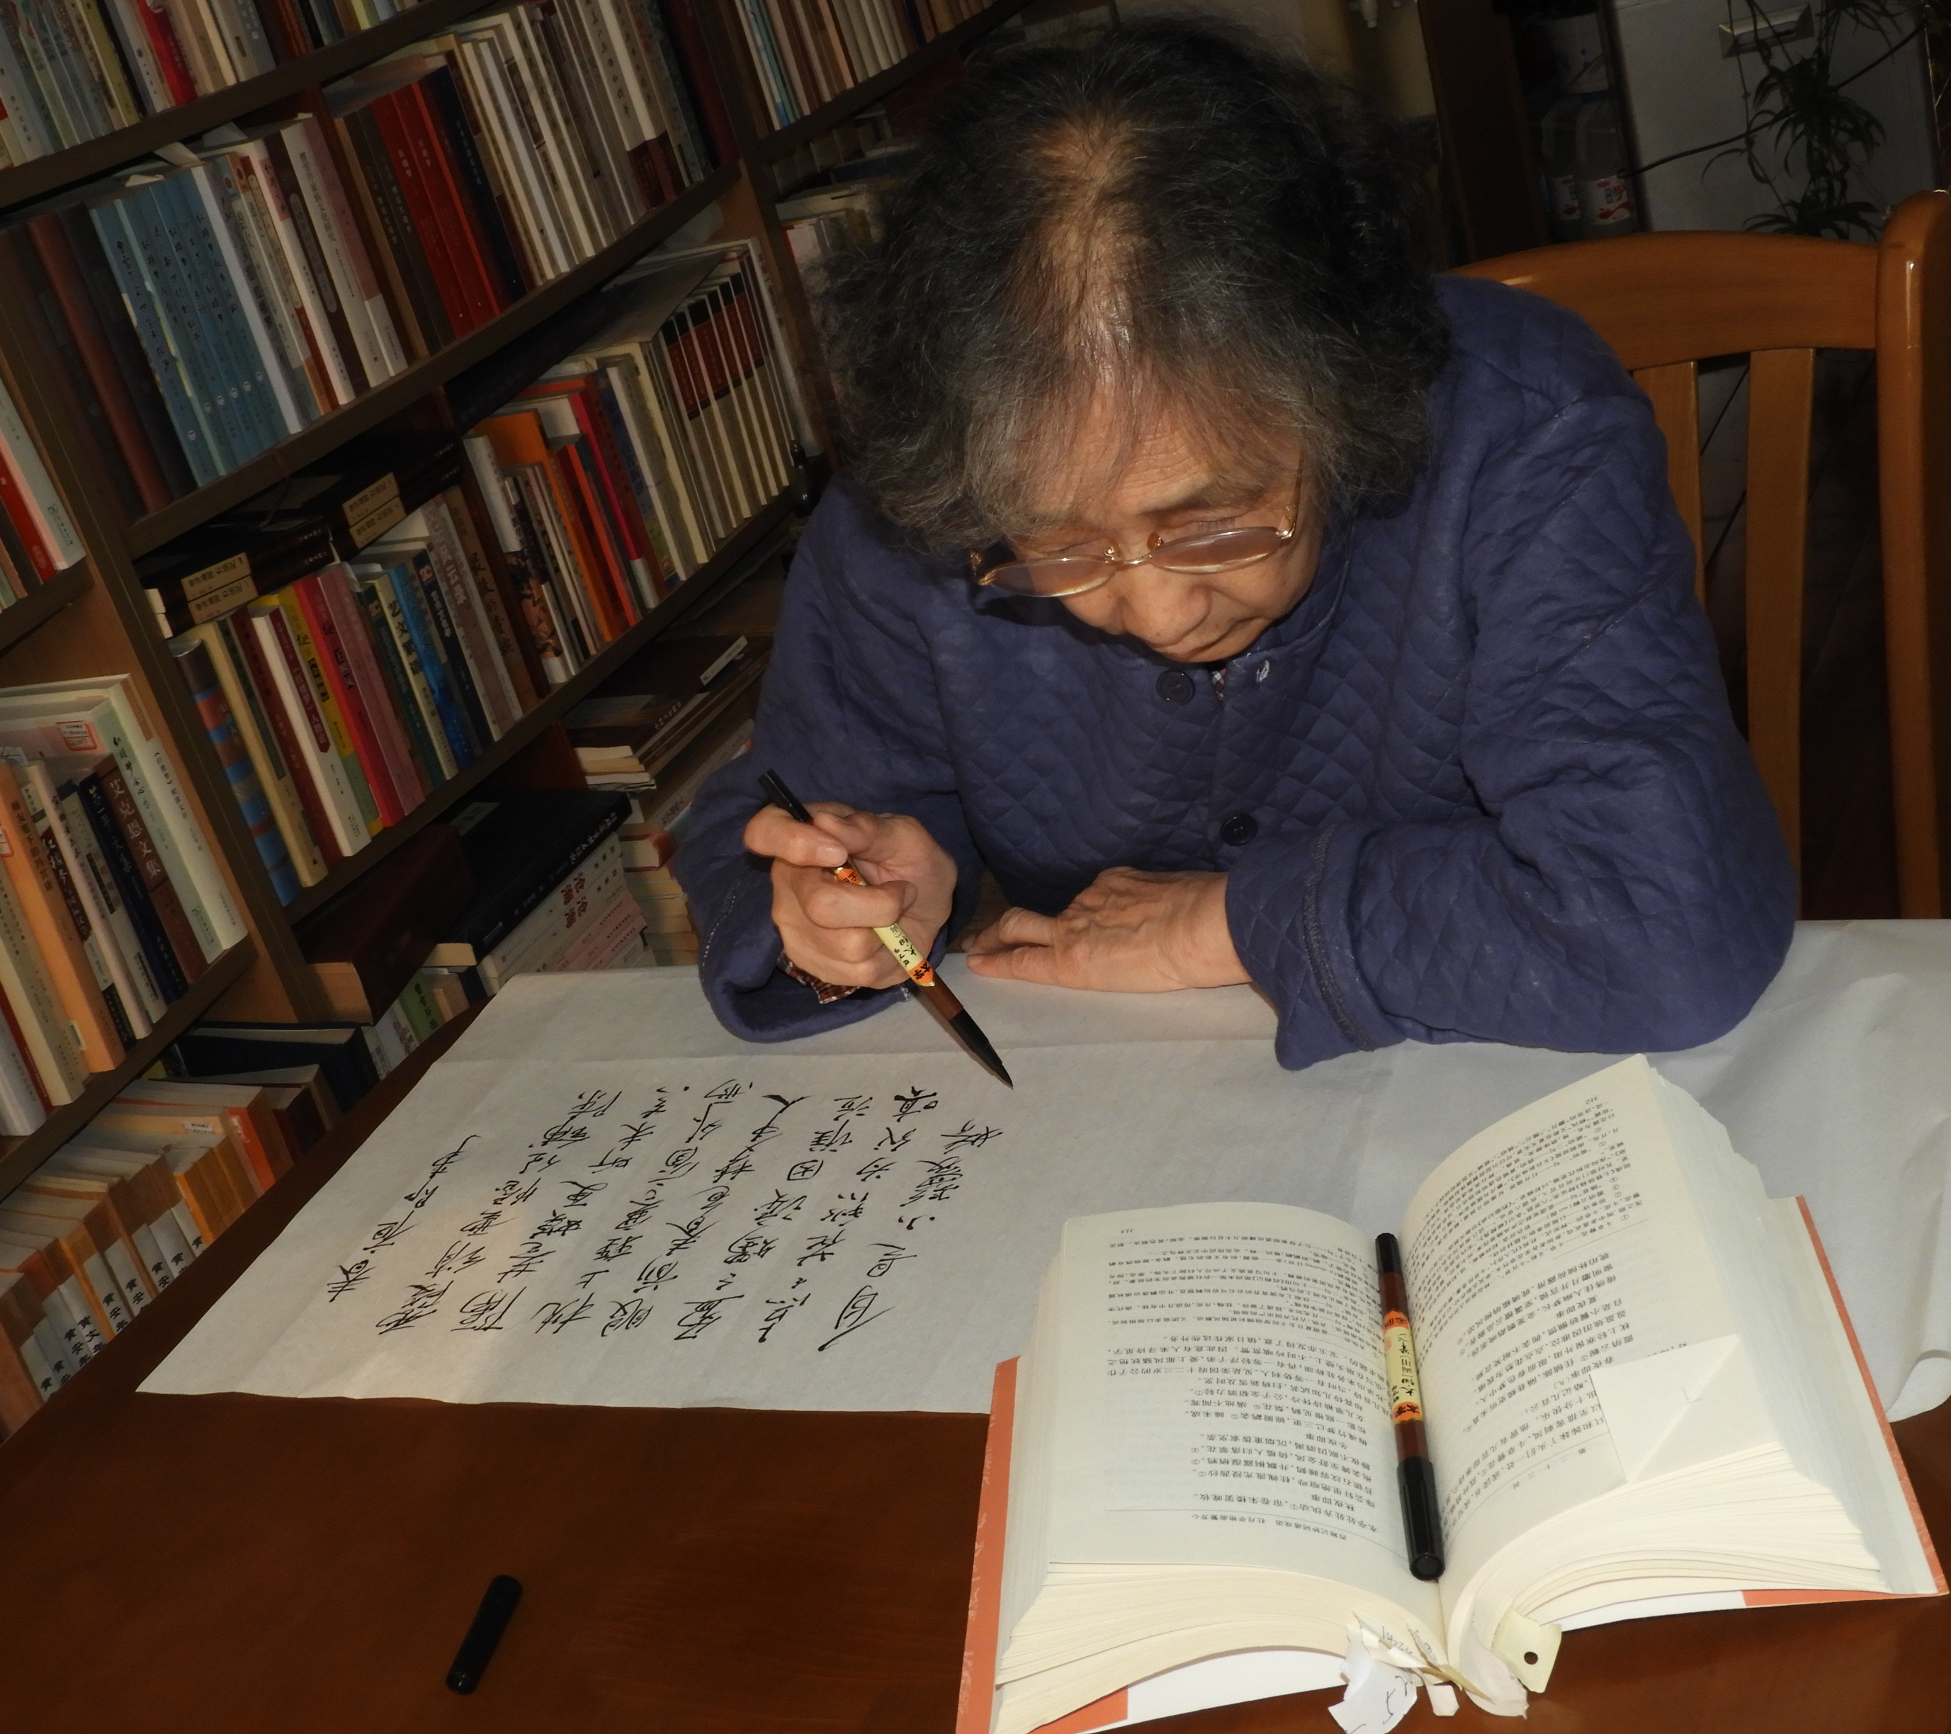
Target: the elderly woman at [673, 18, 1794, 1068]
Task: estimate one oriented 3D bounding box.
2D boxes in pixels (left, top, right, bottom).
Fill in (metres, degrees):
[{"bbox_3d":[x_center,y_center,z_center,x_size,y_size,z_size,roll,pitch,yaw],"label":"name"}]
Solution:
[{"bbox_3d":[0.176,0.191,1.318,0.560,1.150,0.580,-7,26,22],"label":"elderly woman"}]

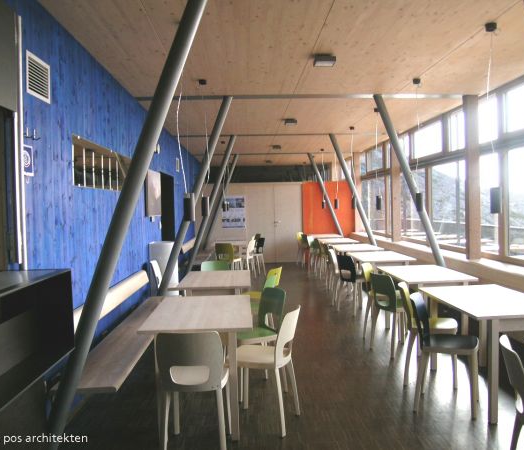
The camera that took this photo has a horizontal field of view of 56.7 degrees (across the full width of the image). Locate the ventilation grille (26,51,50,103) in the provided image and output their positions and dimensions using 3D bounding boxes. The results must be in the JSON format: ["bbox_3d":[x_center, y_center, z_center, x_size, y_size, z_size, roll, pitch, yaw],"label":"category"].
[{"bbox_3d":[-1.339,-0.881,2.922,0.025,0.245,0.340,-1,2,-2],"label":"ventilation grille"}]

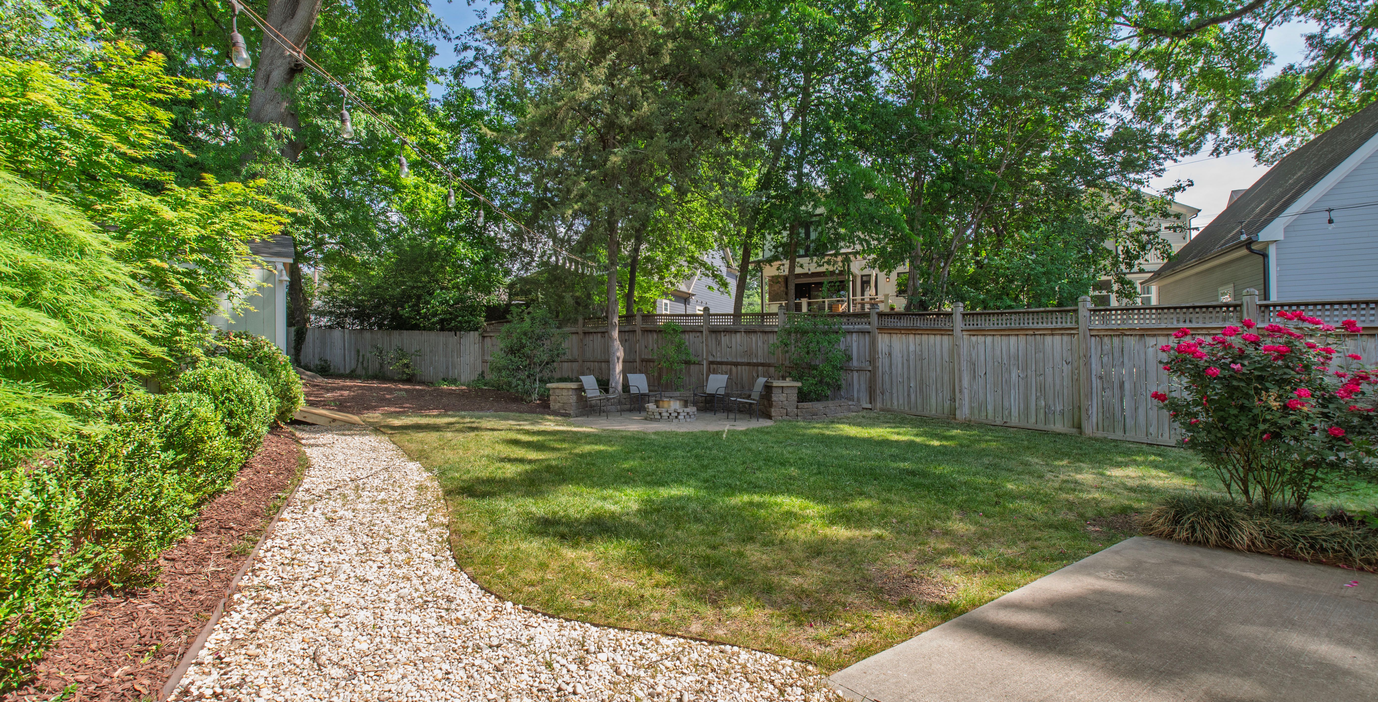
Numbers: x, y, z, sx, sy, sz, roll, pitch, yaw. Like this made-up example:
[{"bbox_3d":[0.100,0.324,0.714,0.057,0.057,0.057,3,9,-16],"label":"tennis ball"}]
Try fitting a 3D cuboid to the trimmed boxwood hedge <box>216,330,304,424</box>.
[{"bbox_3d":[-8.100,0.515,10.850,1.400,1.830,1.500,0,0,-33],"label":"trimmed boxwood hedge"}]

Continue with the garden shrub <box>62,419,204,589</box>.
[{"bbox_3d":[-3.660,0.945,3.730,0.950,0.970,1.000,0,0,-33],"label":"garden shrub"}]

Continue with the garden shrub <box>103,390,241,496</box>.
[{"bbox_3d":[-4.980,0.920,5.580,1.050,1.020,1.150,0,0,-33],"label":"garden shrub"}]

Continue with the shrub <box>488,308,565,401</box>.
[{"bbox_3d":[-4.400,0.105,15.700,2.050,2.550,1.950,0,0,0],"label":"shrub"}]

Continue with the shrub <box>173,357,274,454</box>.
[{"bbox_3d":[-6.250,0.755,7.780,1.080,1.350,1.150,0,0,-33],"label":"shrub"}]

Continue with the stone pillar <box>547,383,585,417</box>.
[{"bbox_3d":[-2.740,1.095,12.700,0.660,0.710,0.660,0,0,4],"label":"stone pillar"}]

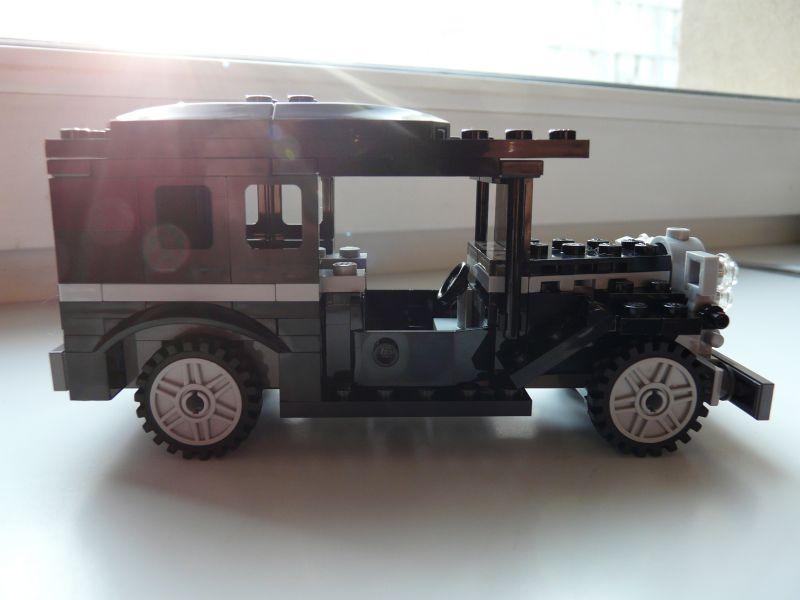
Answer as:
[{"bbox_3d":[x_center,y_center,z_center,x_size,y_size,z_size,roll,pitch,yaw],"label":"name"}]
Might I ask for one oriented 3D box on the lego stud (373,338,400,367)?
[{"bbox_3d":[-0.003,0.010,0.122,0.005,0.005,0.002,0,11,0],"label":"lego stud"}]

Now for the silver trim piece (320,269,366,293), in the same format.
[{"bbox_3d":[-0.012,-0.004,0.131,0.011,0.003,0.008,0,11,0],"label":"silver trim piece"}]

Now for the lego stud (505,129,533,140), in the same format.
[{"bbox_3d":[0.022,-0.030,0.117,0.005,0.002,0.005,0,10,1],"label":"lego stud"}]

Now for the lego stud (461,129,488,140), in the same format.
[{"bbox_3d":[0.014,-0.030,0.117,0.005,0.002,0.005,0,11,0],"label":"lego stud"}]

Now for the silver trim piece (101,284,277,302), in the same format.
[{"bbox_3d":[-0.039,-0.002,0.123,0.032,0.003,0.008,0,11,0],"label":"silver trim piece"}]

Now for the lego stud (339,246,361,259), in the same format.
[{"bbox_3d":[-0.012,-0.011,0.158,0.005,0.002,0.005,0,10,1],"label":"lego stud"}]

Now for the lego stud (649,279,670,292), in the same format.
[{"bbox_3d":[0.054,-0.003,0.134,0.005,0.002,0.005,0,10,1],"label":"lego stud"}]

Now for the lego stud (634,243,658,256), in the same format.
[{"bbox_3d":[0.053,-0.011,0.140,0.005,0.002,0.005,0,10,1],"label":"lego stud"}]

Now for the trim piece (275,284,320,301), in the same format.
[{"bbox_3d":[-0.019,-0.002,0.123,0.008,0.003,0.008,0,11,0],"label":"trim piece"}]

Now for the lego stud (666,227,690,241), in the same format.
[{"bbox_3d":[0.060,-0.014,0.140,0.005,0.002,0.005,0,11,0],"label":"lego stud"}]

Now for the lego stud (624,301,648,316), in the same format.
[{"bbox_3d":[0.046,0.002,0.127,0.005,0.002,0.005,0,10,1],"label":"lego stud"}]

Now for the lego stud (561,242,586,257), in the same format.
[{"bbox_3d":[0.037,-0.011,0.139,0.005,0.002,0.005,0,11,0],"label":"lego stud"}]

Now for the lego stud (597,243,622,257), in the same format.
[{"bbox_3d":[0.046,-0.011,0.140,0.005,0.002,0.005,0,10,1],"label":"lego stud"}]

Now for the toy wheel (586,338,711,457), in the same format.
[{"bbox_3d":[0.052,0.020,0.137,0.024,0.024,0.008,0,10,1],"label":"toy wheel"}]

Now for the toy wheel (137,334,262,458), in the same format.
[{"bbox_3d":[-0.040,0.019,0.132,0.024,0.024,0.008,0,11,0],"label":"toy wheel"}]

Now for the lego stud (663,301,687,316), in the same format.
[{"bbox_3d":[0.054,0.002,0.127,0.005,0.002,0.005,0,10,1],"label":"lego stud"}]

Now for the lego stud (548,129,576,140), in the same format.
[{"bbox_3d":[0.029,-0.030,0.117,0.005,0.002,0.005,0,10,1],"label":"lego stud"}]

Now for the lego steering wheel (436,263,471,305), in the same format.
[{"bbox_3d":[0.012,-0.004,0.147,0.003,0.010,0.010,37,9,-6],"label":"lego steering wheel"}]

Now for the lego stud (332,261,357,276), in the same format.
[{"bbox_3d":[-0.011,-0.006,0.133,0.005,0.002,0.005,0,10,1],"label":"lego stud"}]

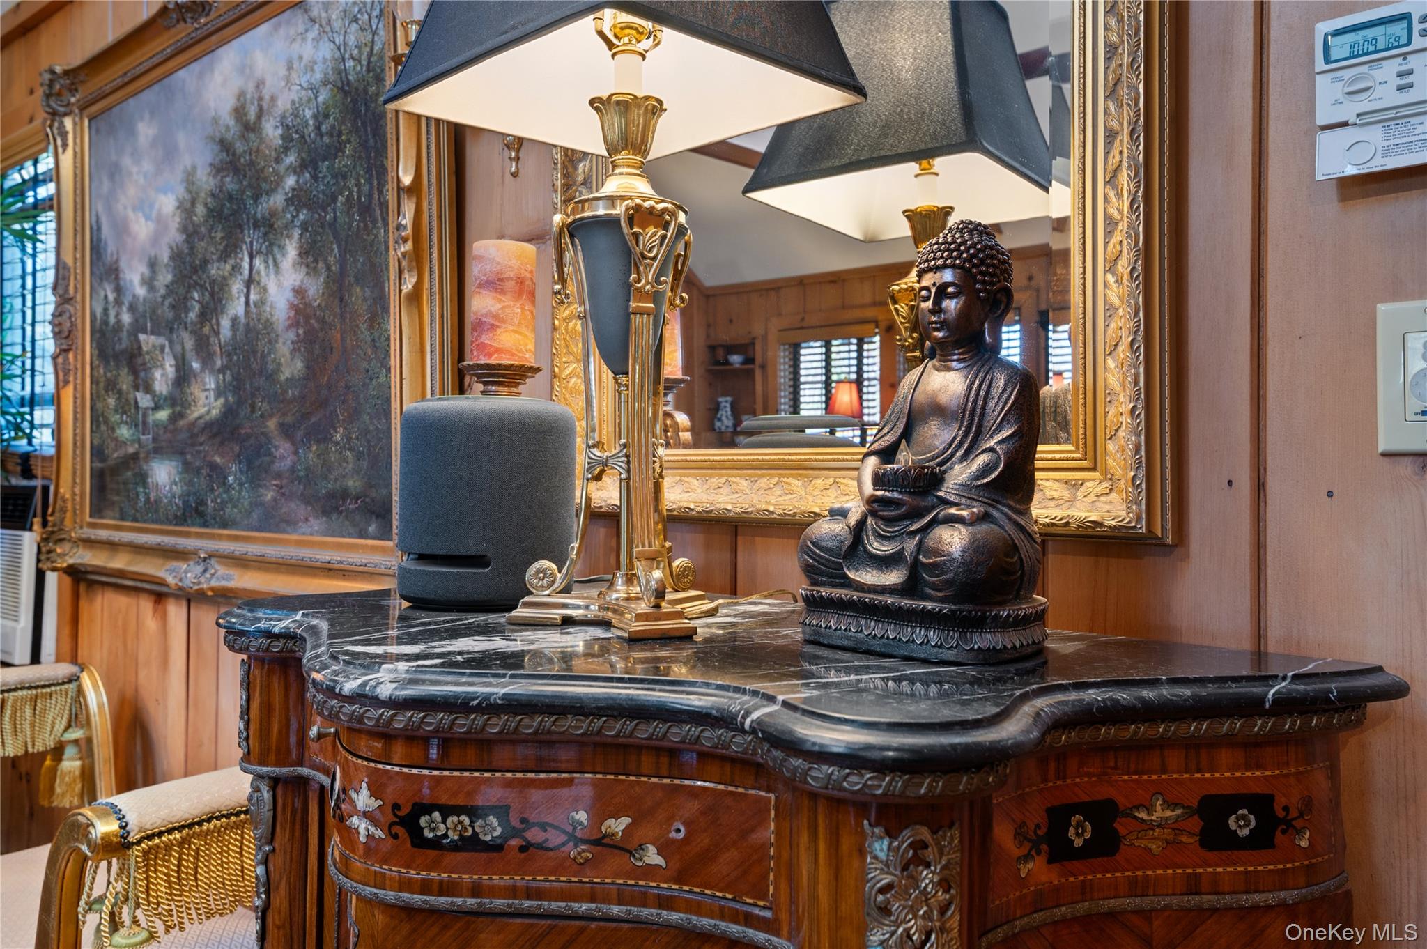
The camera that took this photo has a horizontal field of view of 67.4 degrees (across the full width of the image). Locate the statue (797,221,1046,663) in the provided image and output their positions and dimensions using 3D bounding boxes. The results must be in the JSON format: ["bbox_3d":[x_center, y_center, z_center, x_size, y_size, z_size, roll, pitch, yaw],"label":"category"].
[{"bbox_3d":[0.170,-0.034,0.835,0.143,0.333,0.200,1,-1,-38],"label":"statue"}]

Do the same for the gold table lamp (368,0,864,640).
[{"bbox_3d":[-0.080,-0.239,0.959,0.307,0.742,0.307,0,-1,44],"label":"gold table lamp"}]

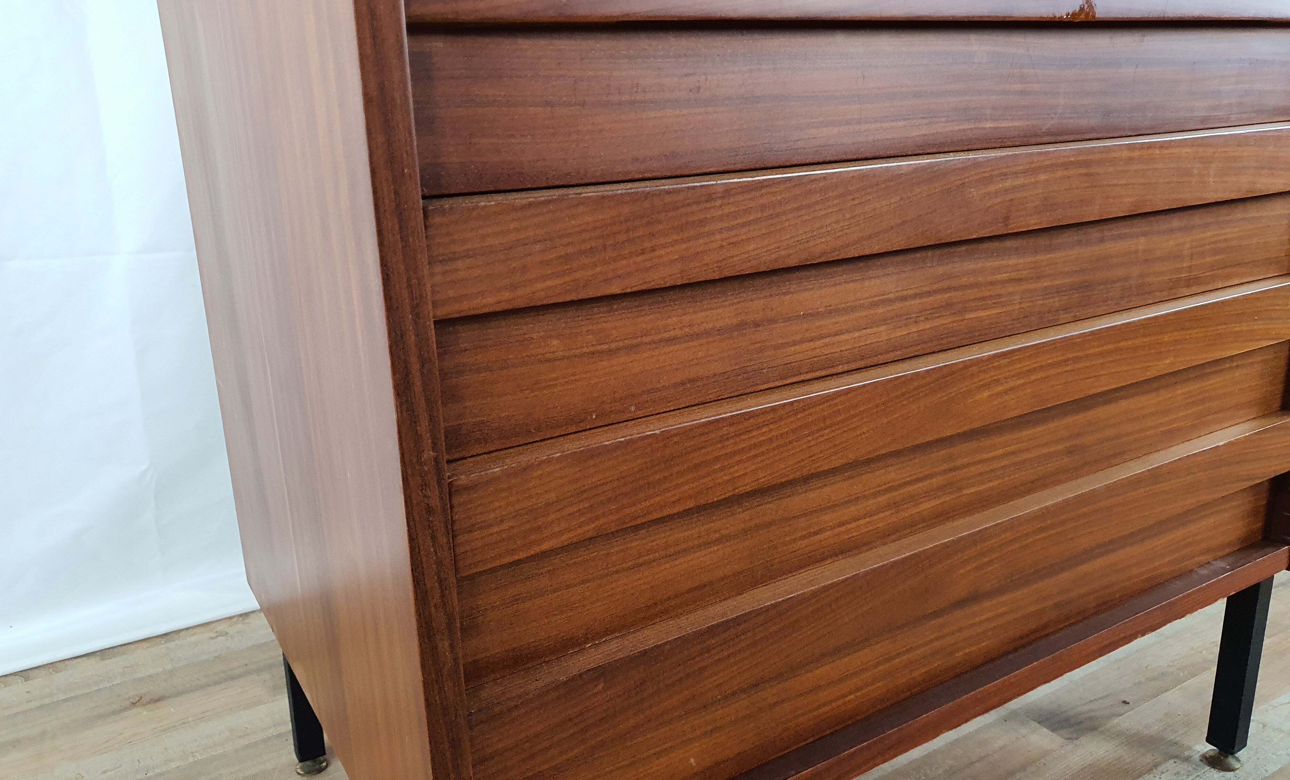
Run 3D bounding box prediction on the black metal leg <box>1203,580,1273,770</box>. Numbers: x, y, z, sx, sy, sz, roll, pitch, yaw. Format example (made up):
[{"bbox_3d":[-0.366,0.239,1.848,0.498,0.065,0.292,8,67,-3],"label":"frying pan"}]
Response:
[{"bbox_3d":[0.537,0.248,0.876,0.028,0.201,0.028,-11,18,-30],"label":"black metal leg"}]

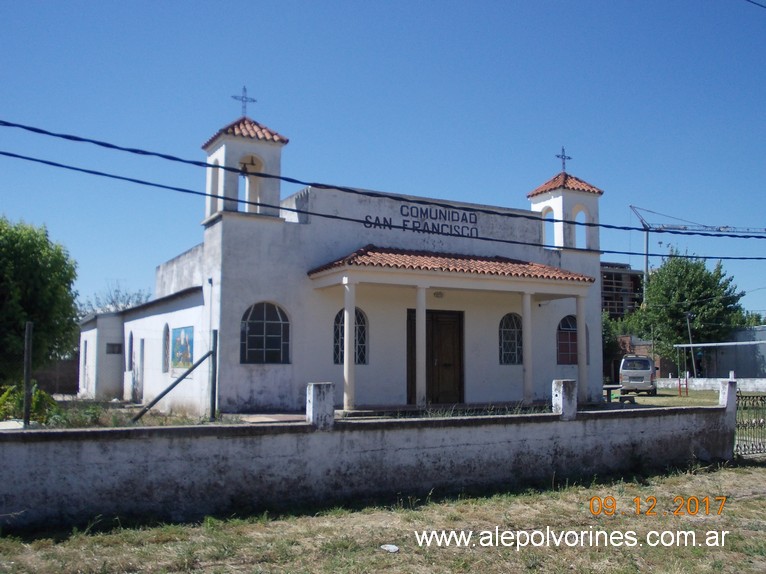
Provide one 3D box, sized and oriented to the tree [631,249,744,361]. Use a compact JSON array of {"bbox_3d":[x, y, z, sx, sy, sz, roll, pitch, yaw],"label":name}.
[{"bbox_3d":[20.286,1.832,56.000,7.237,8.794,6.939,3,-7,-29],"label":"tree"}]

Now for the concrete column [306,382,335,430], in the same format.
[{"bbox_3d":[-0.786,1.495,10.440,0.275,0.567,0.235,3,-7,-29],"label":"concrete column"}]

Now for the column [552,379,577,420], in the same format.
[{"bbox_3d":[2.669,1.670,12.342,0.265,0.563,0.240,3,-7,-29],"label":"column"}]

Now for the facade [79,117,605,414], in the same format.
[{"bbox_3d":[-1.688,0.075,27.030,12.485,7.227,15.730,3,-7,-29],"label":"facade"}]

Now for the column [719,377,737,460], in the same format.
[{"bbox_3d":[5.804,2.257,14.166,0.230,1.323,0.205,3,-7,-29],"label":"column"}]

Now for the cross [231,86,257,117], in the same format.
[{"bbox_3d":[-3.432,-4.585,20.788,0.682,0.772,0.080,3,-7,-29],"label":"cross"}]

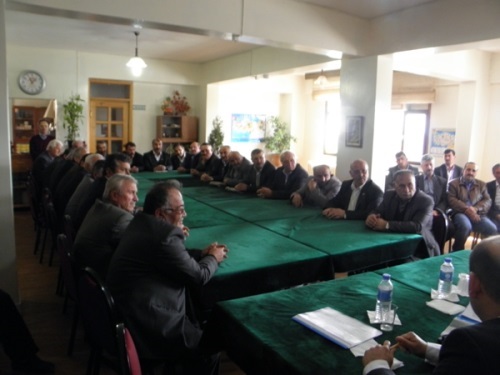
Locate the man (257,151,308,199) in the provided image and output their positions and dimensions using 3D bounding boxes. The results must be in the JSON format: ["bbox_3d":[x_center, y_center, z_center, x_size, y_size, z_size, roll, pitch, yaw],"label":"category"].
[{"bbox_3d":[0.430,0.203,5.014,0.750,1.270,0.570,-6,12,-41],"label":"man"}]

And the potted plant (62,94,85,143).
[{"bbox_3d":[-3.623,-1.291,8.300,0.380,1.200,0.380,-4,10,-30],"label":"potted plant"}]

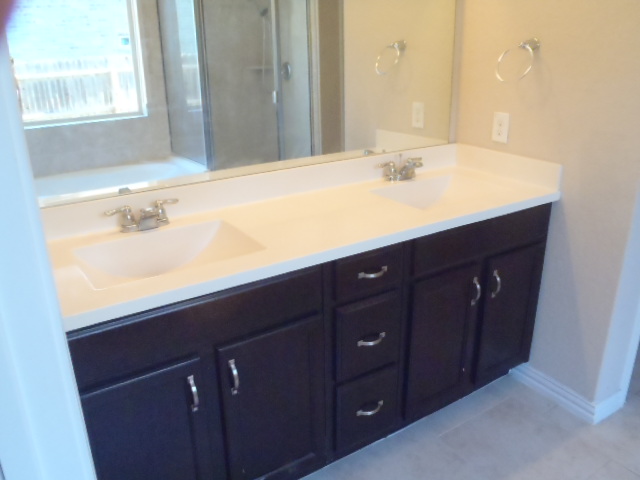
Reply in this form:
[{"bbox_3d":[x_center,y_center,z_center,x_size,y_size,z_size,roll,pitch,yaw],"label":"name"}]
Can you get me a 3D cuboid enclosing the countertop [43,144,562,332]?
[{"bbox_3d":[0.024,-0.121,1.789,1.830,0.145,0.562,-14,24,-30],"label":"countertop"}]

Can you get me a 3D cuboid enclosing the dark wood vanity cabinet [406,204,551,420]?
[{"bbox_3d":[0.483,0.205,2.233,0.745,0.792,0.535,-14,24,-30],"label":"dark wood vanity cabinet"}]

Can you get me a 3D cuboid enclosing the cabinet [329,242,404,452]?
[{"bbox_3d":[0.026,0.314,1.963,0.332,0.792,0.535,-14,24,-30],"label":"cabinet"}]

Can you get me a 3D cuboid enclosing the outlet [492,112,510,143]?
[{"bbox_3d":[0.770,-0.478,2.210,0.008,0.118,0.076,-14,24,-30],"label":"outlet"}]

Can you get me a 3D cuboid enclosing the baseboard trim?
[{"bbox_3d":[1.083,0.630,2.295,0.185,0.096,0.410,-14,24,-30],"label":"baseboard trim"}]

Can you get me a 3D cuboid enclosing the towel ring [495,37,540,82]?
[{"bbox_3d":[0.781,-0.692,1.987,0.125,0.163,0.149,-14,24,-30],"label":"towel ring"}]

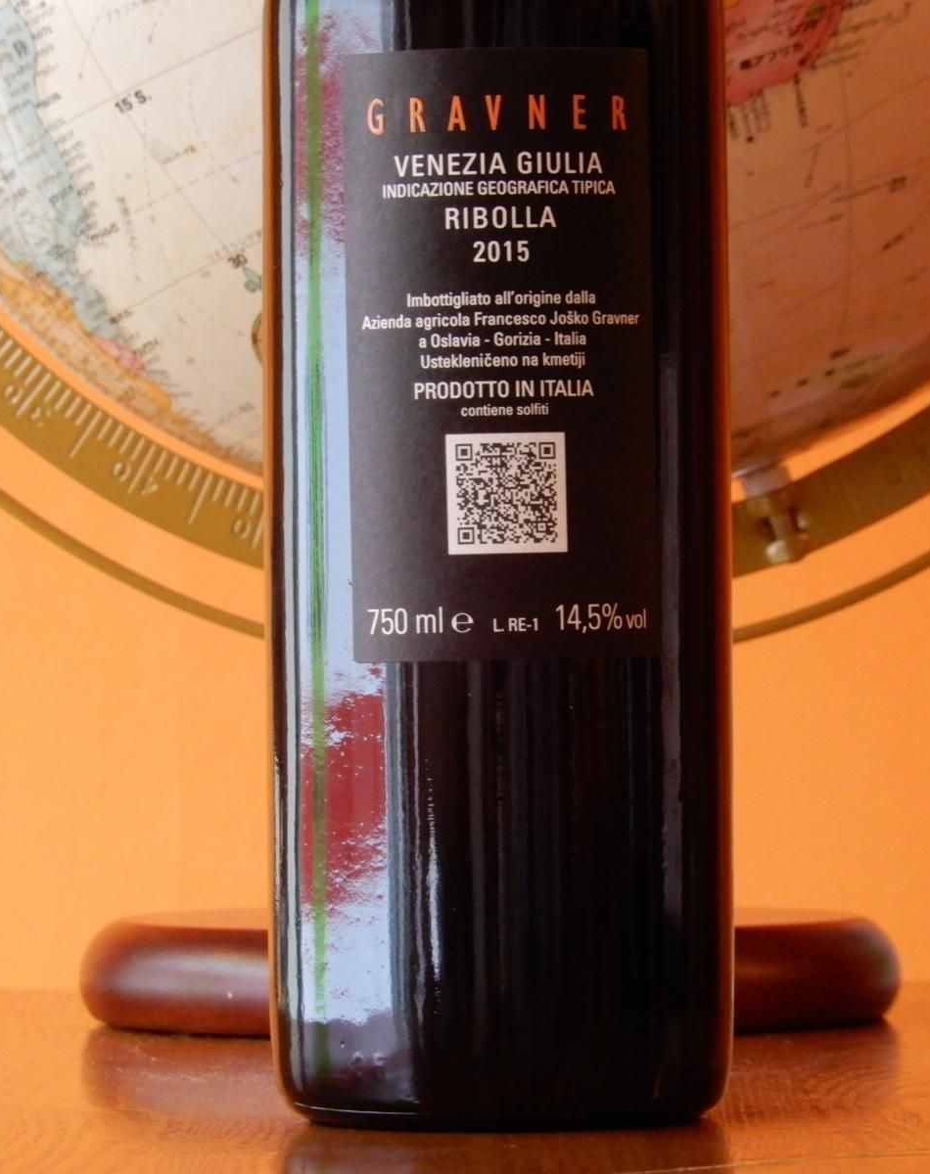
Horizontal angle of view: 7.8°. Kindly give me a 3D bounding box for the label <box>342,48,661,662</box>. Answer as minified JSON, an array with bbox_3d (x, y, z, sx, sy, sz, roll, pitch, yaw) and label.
[{"bbox_3d":[0.006,-0.038,1.113,0.050,0.100,0.009,-1,0,-1],"label":"label"}]

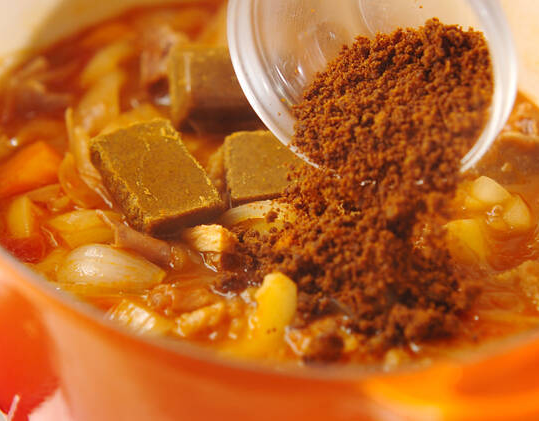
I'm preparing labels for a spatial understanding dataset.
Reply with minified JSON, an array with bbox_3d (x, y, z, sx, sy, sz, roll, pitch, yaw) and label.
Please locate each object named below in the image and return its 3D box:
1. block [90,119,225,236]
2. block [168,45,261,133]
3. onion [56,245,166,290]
[{"bbox_3d":[-0.035,-0.007,0.660,0.026,0.014,0.040,-15,47,-23],"label":"block"},{"bbox_3d":[-0.011,-0.036,0.695,0.041,0.014,0.027,2,43,-7],"label":"block"},{"bbox_3d":[-0.047,0.018,0.635,0.033,0.018,0.019,6,43,-3],"label":"onion"}]

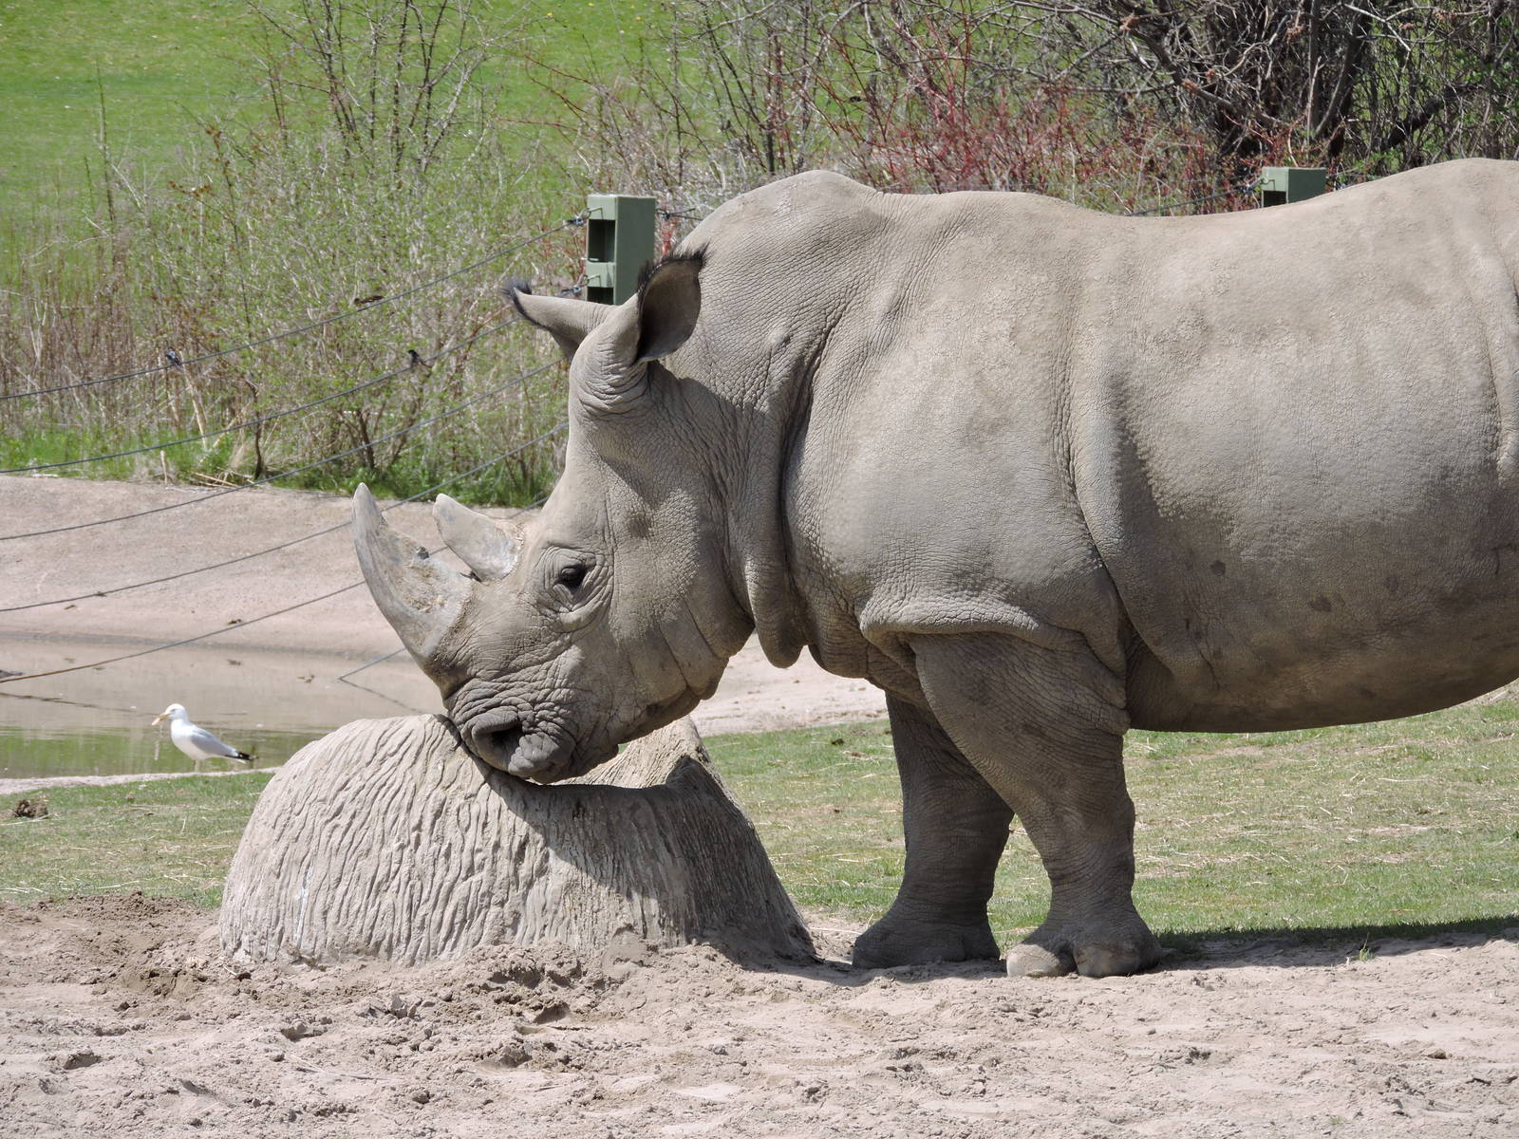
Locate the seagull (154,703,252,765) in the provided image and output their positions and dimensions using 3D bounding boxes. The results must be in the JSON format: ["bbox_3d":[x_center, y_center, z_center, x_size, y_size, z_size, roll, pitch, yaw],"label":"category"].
[{"bbox_3d":[-2.075,0.624,45.000,0.385,0.250,0.135,-1,3,-15],"label":"seagull"}]

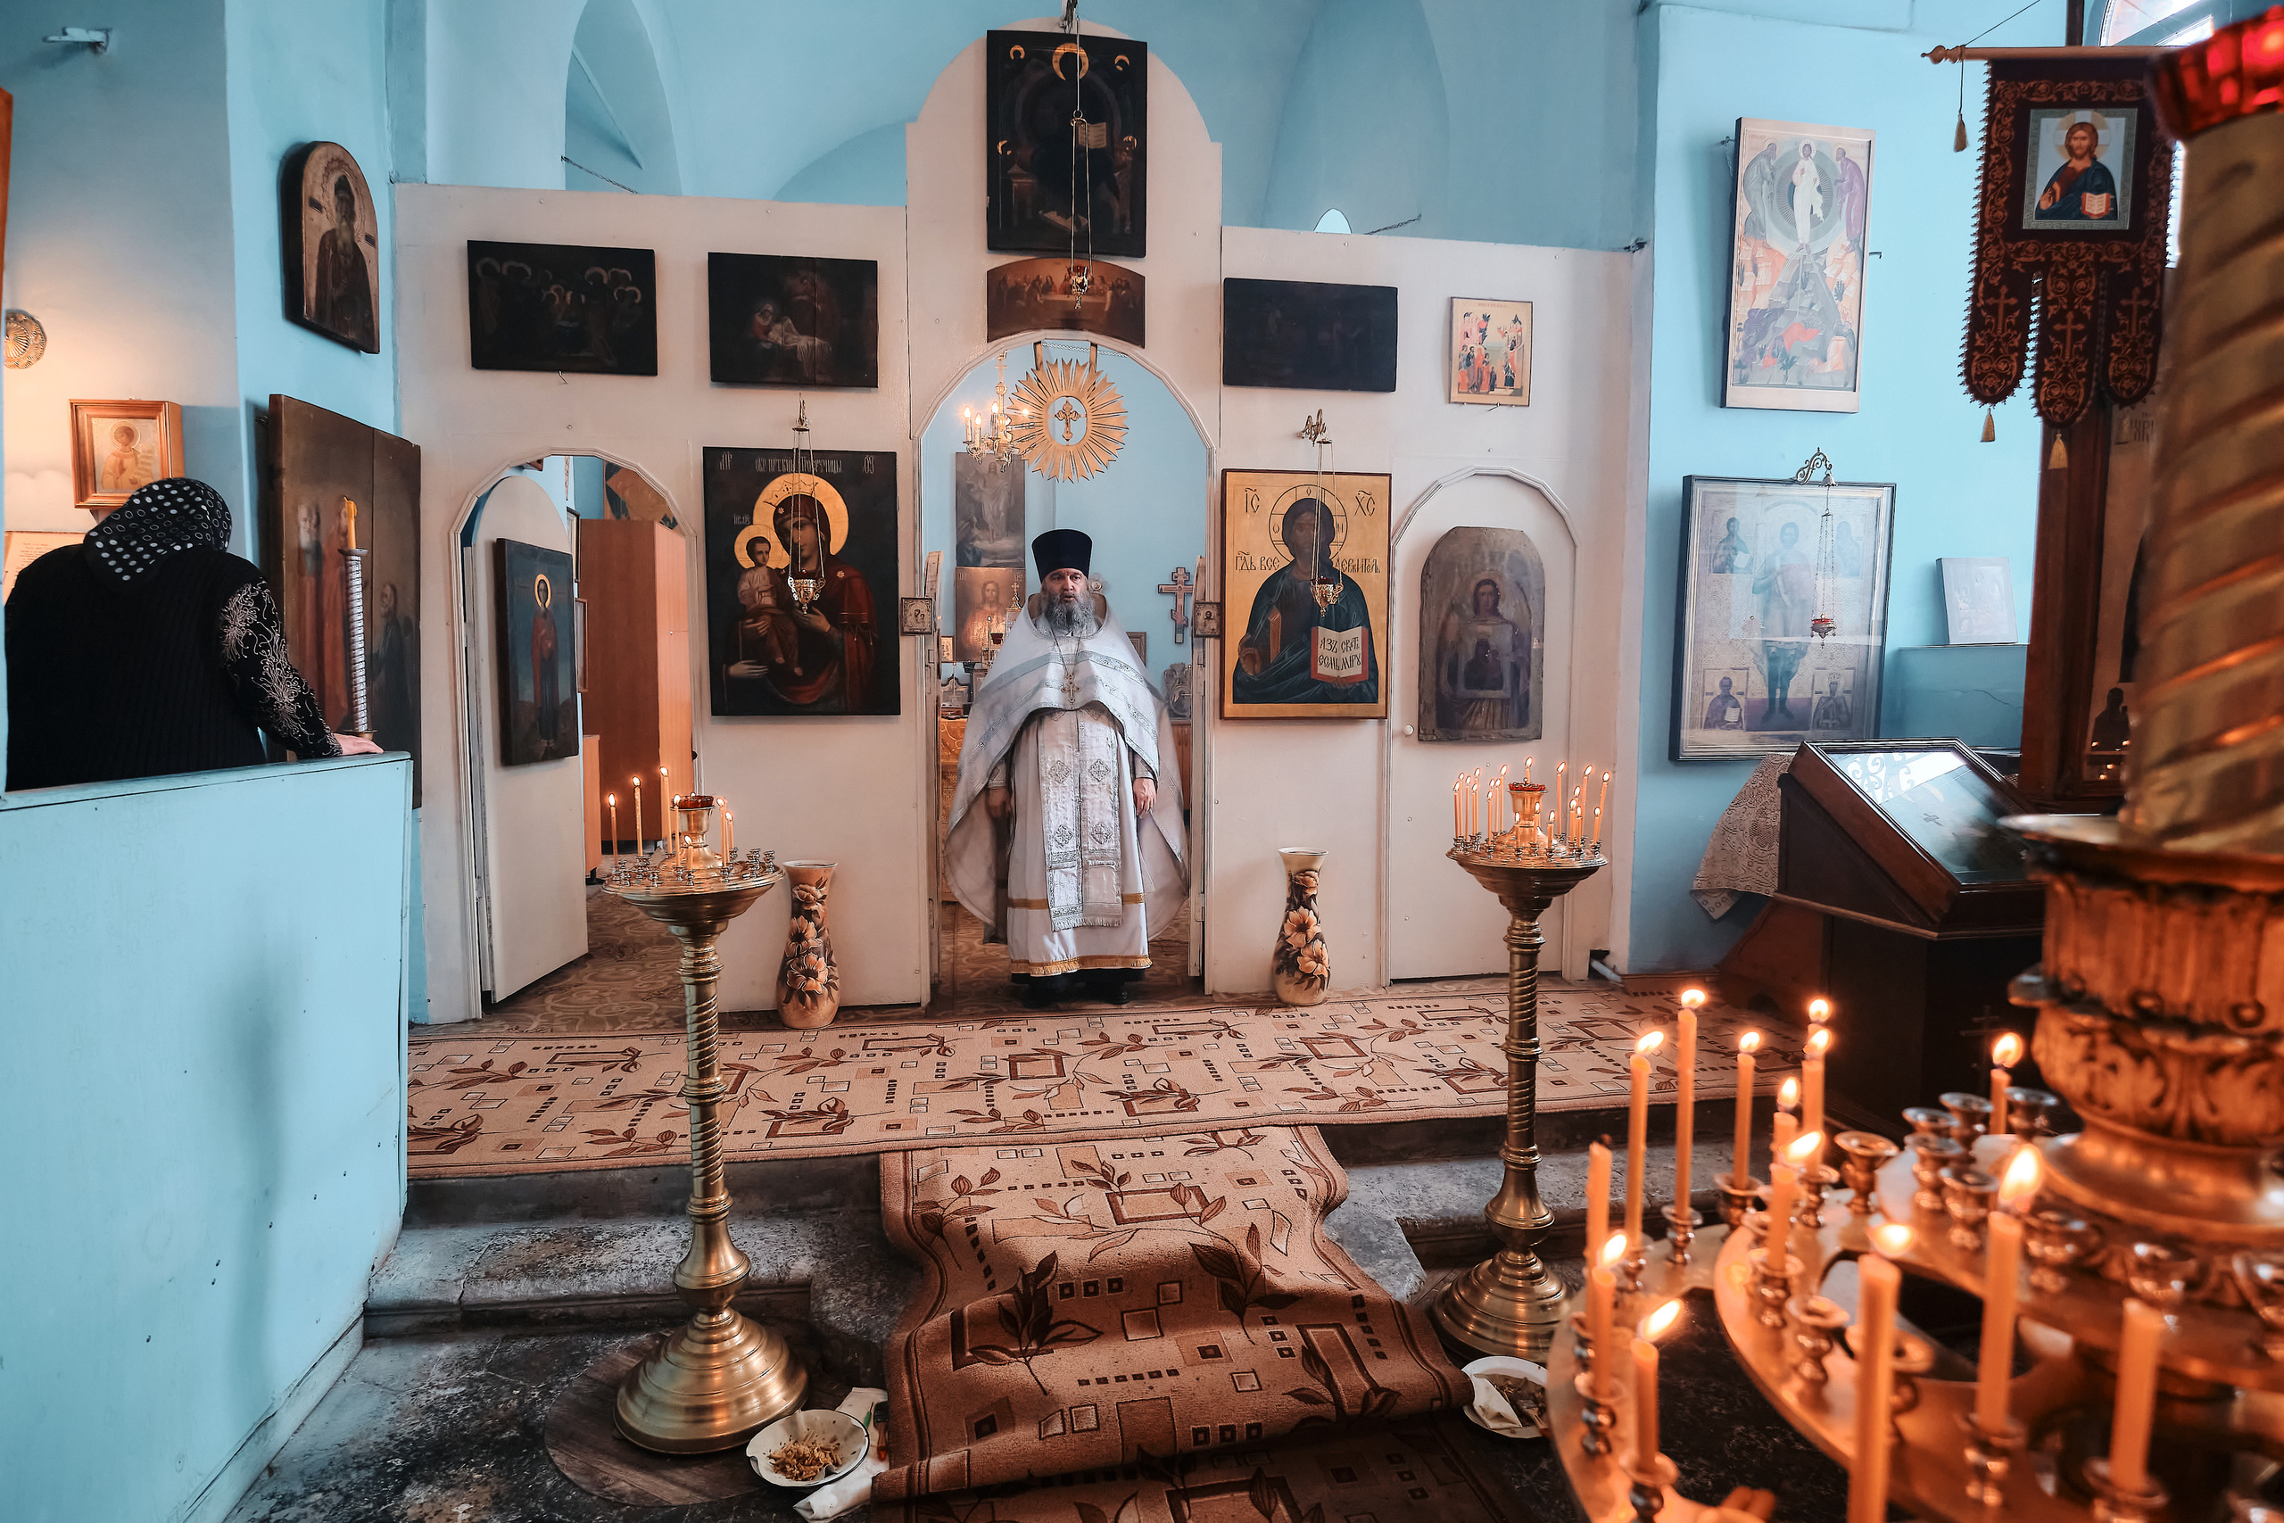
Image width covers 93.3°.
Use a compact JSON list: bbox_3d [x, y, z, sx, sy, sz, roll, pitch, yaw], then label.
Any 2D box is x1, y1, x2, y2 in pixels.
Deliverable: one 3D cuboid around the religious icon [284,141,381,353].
[{"bbox_3d":[-2.495,-1.601,3.334,0.050,0.555,0.426,3,6,-10],"label":"religious icon"}]

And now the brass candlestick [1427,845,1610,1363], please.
[{"bbox_3d":[0.827,0.677,2.364,0.342,1.130,0.342,-1,4,-8],"label":"brass candlestick"}]

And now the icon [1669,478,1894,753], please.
[{"bbox_3d":[2.634,-0.577,4.424,0.986,1.110,0.055,-2,6,-13],"label":"icon"}]

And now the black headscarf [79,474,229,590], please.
[{"bbox_3d":[-2.005,-0.472,2.205,0.200,0.215,0.230,0,4,-2],"label":"black headscarf"}]

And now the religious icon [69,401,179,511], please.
[{"bbox_3d":[-2.756,-0.827,2.939,0.246,0.288,0.055,0,4,-5],"label":"religious icon"}]

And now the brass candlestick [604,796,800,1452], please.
[{"bbox_3d":[-0.855,0.666,2.114,0.345,1.190,0.345,-1,4,-8],"label":"brass candlestick"}]

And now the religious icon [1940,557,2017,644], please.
[{"bbox_3d":[3.563,-0.681,4.599,0.317,0.371,0.030,-1,-5,-7],"label":"religious icon"}]

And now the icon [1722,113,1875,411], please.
[{"bbox_3d":[2.641,-1.974,4.343,0.602,1.103,0.040,-1,5,-10],"label":"icon"}]

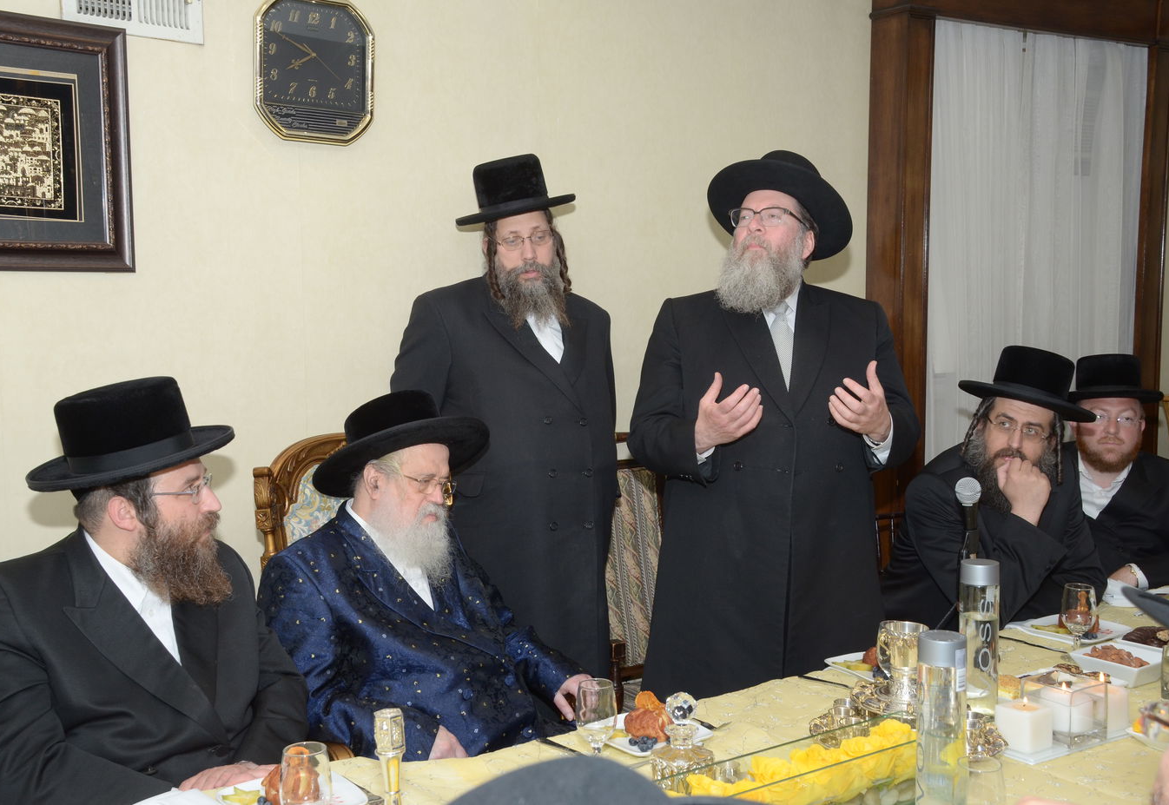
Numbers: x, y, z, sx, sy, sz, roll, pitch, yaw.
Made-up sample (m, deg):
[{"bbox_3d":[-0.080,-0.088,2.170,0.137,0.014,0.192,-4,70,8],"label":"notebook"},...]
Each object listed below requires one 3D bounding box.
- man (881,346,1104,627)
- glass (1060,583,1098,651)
[{"bbox_3d":[0.869,0.536,3.078,0.580,1.330,0.720,-3,7,-28],"label":"man"},{"bbox_3d":[1.024,0.450,2.726,0.075,0.148,0.075,-5,8,-37],"label":"glass"}]

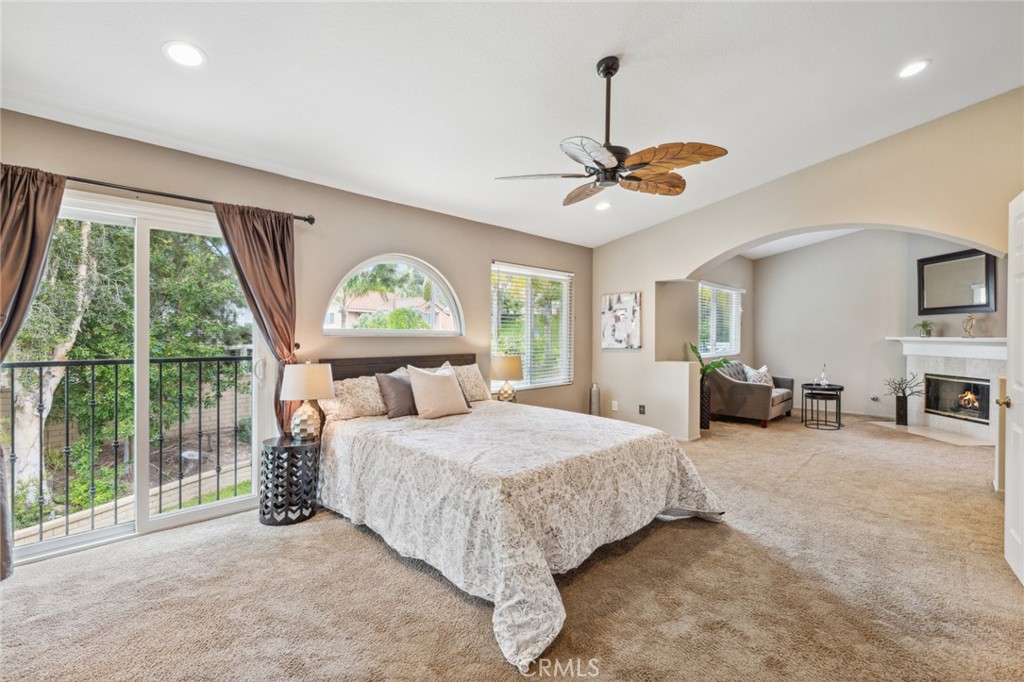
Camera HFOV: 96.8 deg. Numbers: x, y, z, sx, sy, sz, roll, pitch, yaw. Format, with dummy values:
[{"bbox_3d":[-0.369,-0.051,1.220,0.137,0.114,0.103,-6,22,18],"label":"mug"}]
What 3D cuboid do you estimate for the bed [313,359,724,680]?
[{"bbox_3d":[-0.125,0.697,3.391,2.020,1.090,2.470,0,1,-45],"label":"bed"}]

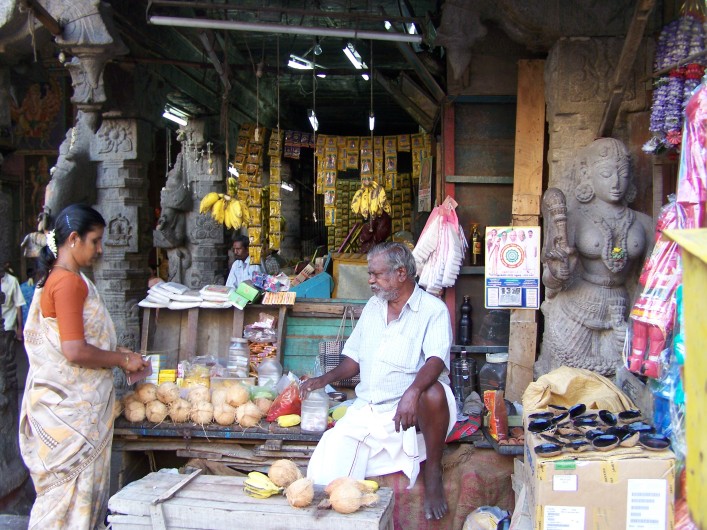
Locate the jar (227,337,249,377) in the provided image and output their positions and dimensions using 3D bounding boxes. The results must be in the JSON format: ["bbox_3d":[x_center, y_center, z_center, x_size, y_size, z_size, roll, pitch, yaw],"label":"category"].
[{"bbox_3d":[-0.600,0.488,4.030,0.115,0.225,0.115,0,2,0],"label":"jar"}]

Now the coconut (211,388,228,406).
[{"bbox_3d":[-0.649,0.656,3.800,0.102,0.105,0.102,0,2,7],"label":"coconut"}]

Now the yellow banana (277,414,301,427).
[{"bbox_3d":[-0.283,0.677,3.380,0.108,0.053,0.060,0,1,8],"label":"yellow banana"}]

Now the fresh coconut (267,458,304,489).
[{"bbox_3d":[-0.244,0.745,2.781,0.118,0.103,0.103,0,5,0],"label":"fresh coconut"}]

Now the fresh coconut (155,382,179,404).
[{"bbox_3d":[-0.851,0.591,3.570,0.107,0.102,0.107,0,1,8],"label":"fresh coconut"}]

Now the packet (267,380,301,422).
[{"bbox_3d":[-0.305,0.601,3.430,0.155,0.185,0.085,0,1,8],"label":"packet"}]

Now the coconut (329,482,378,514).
[{"bbox_3d":[-0.003,0.797,2.650,0.165,0.109,0.115,0,1,8],"label":"coconut"}]

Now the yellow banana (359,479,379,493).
[{"bbox_3d":[0.037,0.820,2.880,0.120,0.042,0.045,-1,2,-6],"label":"yellow banana"}]

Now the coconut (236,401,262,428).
[{"bbox_3d":[-0.495,0.708,3.680,0.114,0.118,0.114,0,2,7],"label":"coconut"}]

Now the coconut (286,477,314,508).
[{"bbox_3d":[-0.188,0.795,2.700,0.104,0.104,0.104,0,1,8],"label":"coconut"}]

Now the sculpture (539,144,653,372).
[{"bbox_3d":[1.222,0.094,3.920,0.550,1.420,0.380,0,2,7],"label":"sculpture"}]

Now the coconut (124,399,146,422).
[{"bbox_3d":[-0.995,0.664,3.540,0.101,0.105,0.101,0,1,8],"label":"coconut"}]

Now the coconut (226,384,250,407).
[{"bbox_3d":[-0.516,0.585,3.480,0.105,0.101,0.105,0,1,8],"label":"coconut"}]

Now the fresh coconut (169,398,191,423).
[{"bbox_3d":[-0.841,0.707,3.760,0.107,0.108,0.107,0,2,7],"label":"fresh coconut"}]

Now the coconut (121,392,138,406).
[{"bbox_3d":[-1.105,0.683,3.870,0.104,0.104,0.104,0,2,7],"label":"coconut"}]

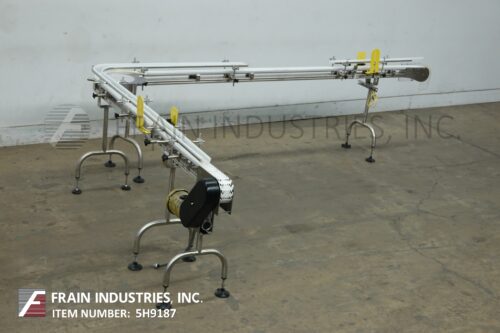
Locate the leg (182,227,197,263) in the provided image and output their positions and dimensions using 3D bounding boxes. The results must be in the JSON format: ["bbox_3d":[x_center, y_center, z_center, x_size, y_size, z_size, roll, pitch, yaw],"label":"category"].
[{"bbox_3d":[-0.429,0.553,6.082,0.105,0.280,0.100,7,20,-3],"label":"leg"}]

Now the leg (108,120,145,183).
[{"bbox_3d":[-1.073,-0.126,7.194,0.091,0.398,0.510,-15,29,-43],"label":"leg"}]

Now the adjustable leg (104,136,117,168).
[{"bbox_3d":[-1.272,-0.143,7.683,0.100,0.285,0.105,-12,27,-43],"label":"adjustable leg"}]

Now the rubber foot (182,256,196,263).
[{"bbox_3d":[-0.441,0.664,6.125,0.100,0.040,0.100,-5,23,-33],"label":"rubber foot"}]

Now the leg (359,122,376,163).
[{"bbox_3d":[1.167,-0.245,8.217,0.091,0.349,0.264,-6,24,-29],"label":"leg"}]

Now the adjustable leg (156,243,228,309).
[{"bbox_3d":[-0.342,0.696,5.301,0.515,0.365,0.091,-6,24,-30],"label":"adjustable leg"}]

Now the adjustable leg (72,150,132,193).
[{"bbox_3d":[-1.245,0.036,7.081,0.521,0.362,0.083,-4,23,-30],"label":"adjustable leg"}]

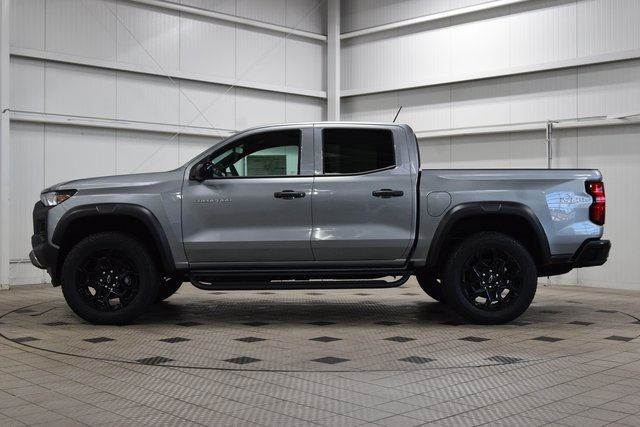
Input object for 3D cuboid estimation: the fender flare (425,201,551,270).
[{"bbox_3d":[1.478,0.193,7.200,1.110,0.600,0.140,0,0,-2],"label":"fender flare"}]

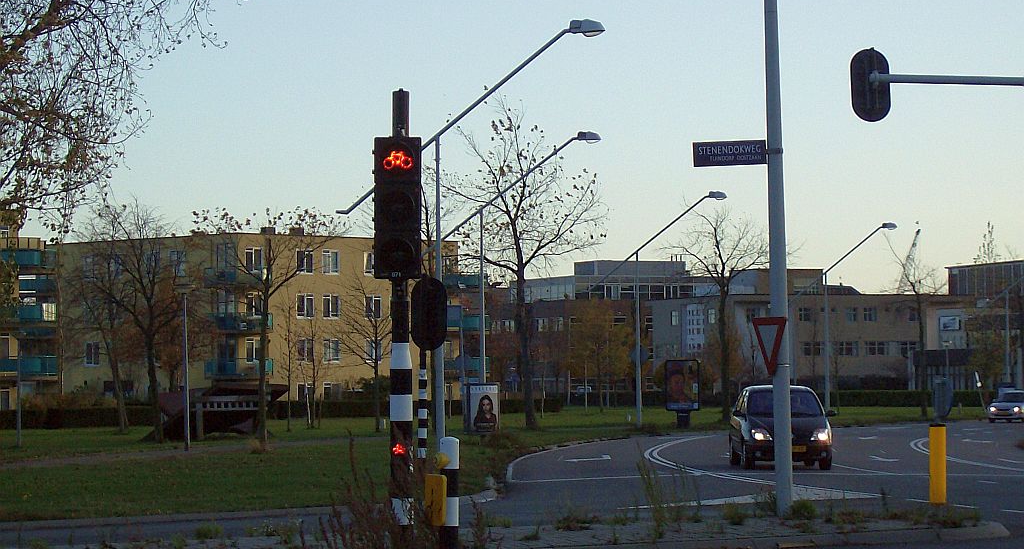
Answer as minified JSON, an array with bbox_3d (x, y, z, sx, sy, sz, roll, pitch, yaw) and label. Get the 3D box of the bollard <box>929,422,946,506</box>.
[{"bbox_3d":[5.212,2.343,39.000,0.200,1.030,0.200,-1,-2,0],"label":"bollard"}]

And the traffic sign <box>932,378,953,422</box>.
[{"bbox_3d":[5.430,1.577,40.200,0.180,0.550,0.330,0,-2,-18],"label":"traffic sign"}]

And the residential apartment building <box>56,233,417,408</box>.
[{"bbox_3d":[-16.900,3.613,210.000,20.000,11.400,20.000,1,-3,-44],"label":"residential apartment building"}]

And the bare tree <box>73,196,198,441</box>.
[{"bbox_3d":[-11.694,1.367,99.000,3.900,7.650,3.900,-1,-2,0],"label":"bare tree"}]

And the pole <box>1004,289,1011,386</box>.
[{"bbox_3d":[27.205,4.228,175.000,0.220,6.600,0.220,-1,-2,0],"label":"pole"}]

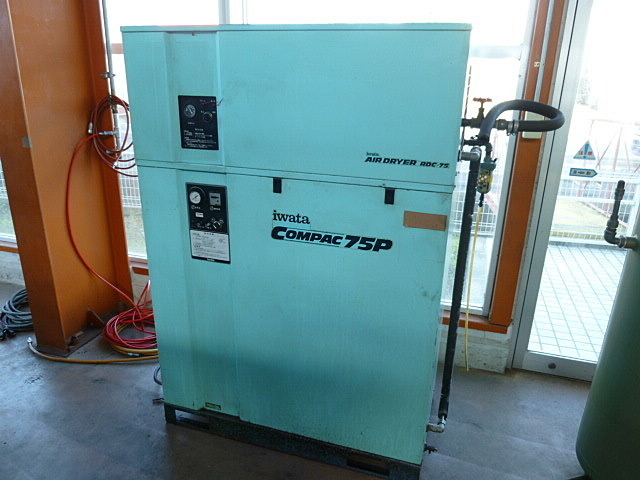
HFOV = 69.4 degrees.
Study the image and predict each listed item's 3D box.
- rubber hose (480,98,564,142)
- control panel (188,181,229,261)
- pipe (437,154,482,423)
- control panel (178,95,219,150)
[{"bbox_3d":[0.699,-0.418,1.606,0.267,0.136,0.160,7,20,16],"label":"rubber hose"},{"bbox_3d":[-0.426,-0.064,1.796,0.171,0.310,0.020,7,20,16],"label":"control panel"},{"bbox_3d":[0.512,0.229,1.722,0.036,1.083,0.036,6,20,16],"label":"pipe"},{"bbox_3d":[-0.432,-0.423,1.672,0.152,0.186,0.020,7,20,16],"label":"control panel"}]

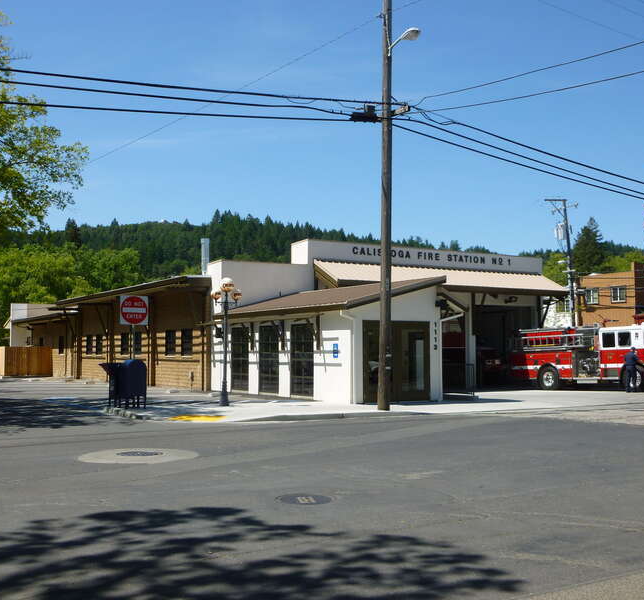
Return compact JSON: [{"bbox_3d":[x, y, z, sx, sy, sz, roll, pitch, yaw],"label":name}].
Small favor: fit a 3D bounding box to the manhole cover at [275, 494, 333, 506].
[{"bbox_3d":[-0.190,2.187,8.520,0.600,0.040,0.600,0,-4,0],"label":"manhole cover"}]

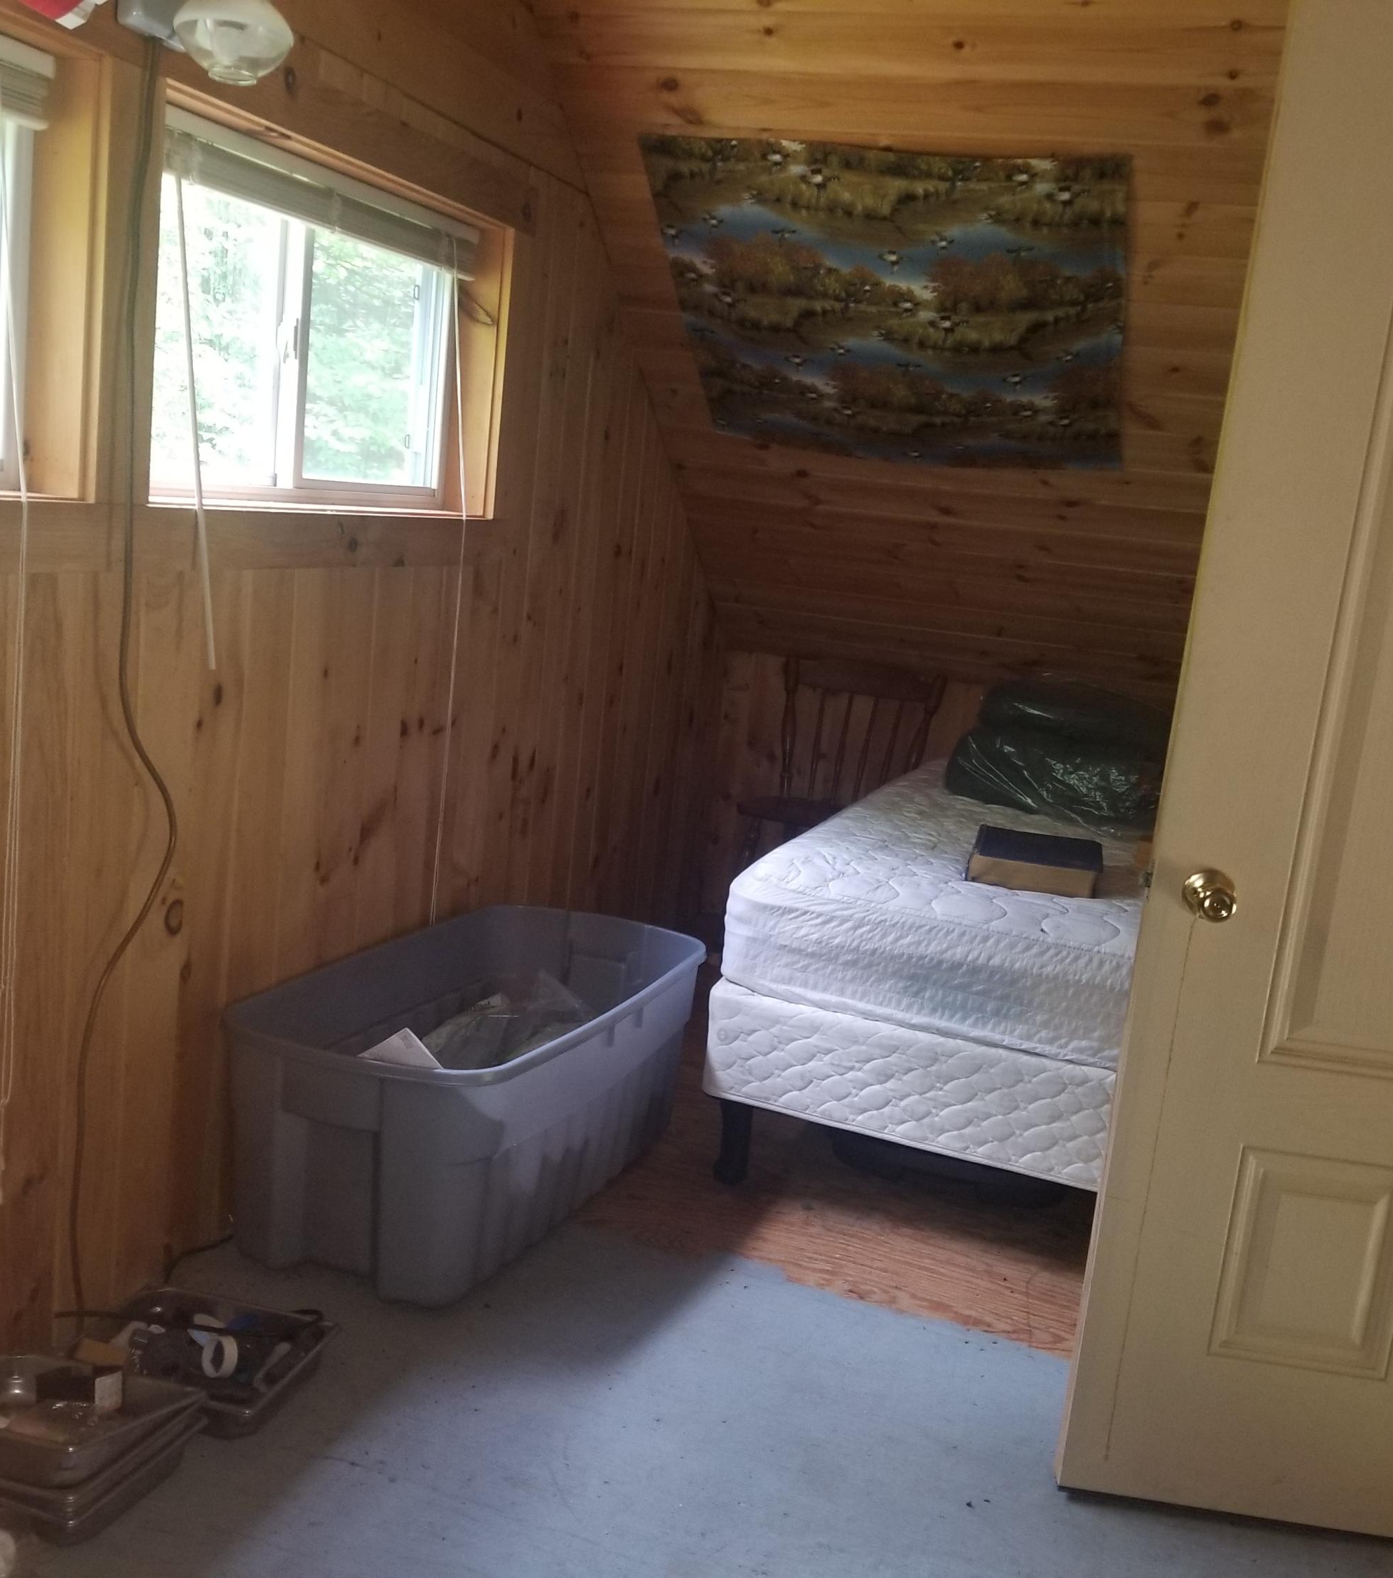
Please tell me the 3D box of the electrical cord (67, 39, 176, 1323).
[{"bbox_3d":[-0.783,-0.096,2.218,0.070,1.830,0.200,9,11,17],"label":"electrical cord"}]

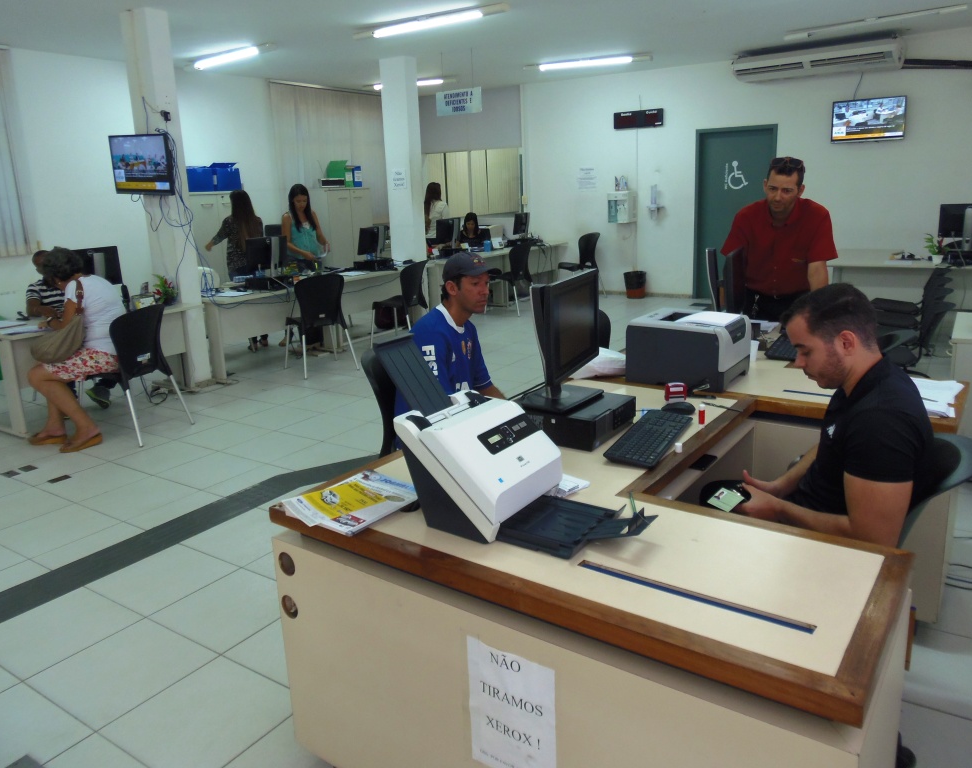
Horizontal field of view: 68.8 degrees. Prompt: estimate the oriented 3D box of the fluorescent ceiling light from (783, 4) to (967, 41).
[{"bbox_3d":[3.587,-3.367,6.637,1.542,0.070,0.090,11,19,39],"label":"fluorescent ceiling light"}]

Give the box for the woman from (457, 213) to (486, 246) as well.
[{"bbox_3d":[-0.195,-1.950,10.796,0.500,1.260,0.700,-2,15,-3],"label":"woman"}]

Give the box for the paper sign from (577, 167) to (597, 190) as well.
[{"bbox_3d":[1.416,-2.891,10.002,0.290,0.340,0.010,8,17,32],"label":"paper sign"}]

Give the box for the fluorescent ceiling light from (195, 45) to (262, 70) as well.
[{"bbox_3d":[-2.802,-3.526,7.667,1.300,0.080,0.140,8,17,32],"label":"fluorescent ceiling light"}]

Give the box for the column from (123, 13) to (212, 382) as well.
[{"bbox_3d":[-2.567,-1.436,5.763,0.300,2.954,0.220,8,18,32],"label":"column"}]

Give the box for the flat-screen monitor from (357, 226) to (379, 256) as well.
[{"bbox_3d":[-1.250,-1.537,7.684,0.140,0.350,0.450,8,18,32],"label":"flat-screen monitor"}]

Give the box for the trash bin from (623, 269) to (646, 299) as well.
[{"bbox_3d":[2.129,-1.433,10.087,0.314,0.390,0.314,8,18,32],"label":"trash bin"}]

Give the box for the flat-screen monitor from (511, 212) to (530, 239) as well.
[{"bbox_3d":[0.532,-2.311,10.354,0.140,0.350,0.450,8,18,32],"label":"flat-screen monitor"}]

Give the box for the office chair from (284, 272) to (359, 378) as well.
[{"bbox_3d":[-1.492,-0.536,6.275,0.510,0.840,0.550,-12,18,-32],"label":"office chair"}]

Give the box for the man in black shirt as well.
[{"bbox_3d":[0.797,0.356,1.910,0.700,1.240,0.520,4,15,20],"label":"man in black shirt"}]

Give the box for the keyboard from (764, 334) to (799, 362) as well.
[{"bbox_3d":[1.440,-0.187,3.356,0.150,0.030,0.450,7,17,29],"label":"keyboard"}]

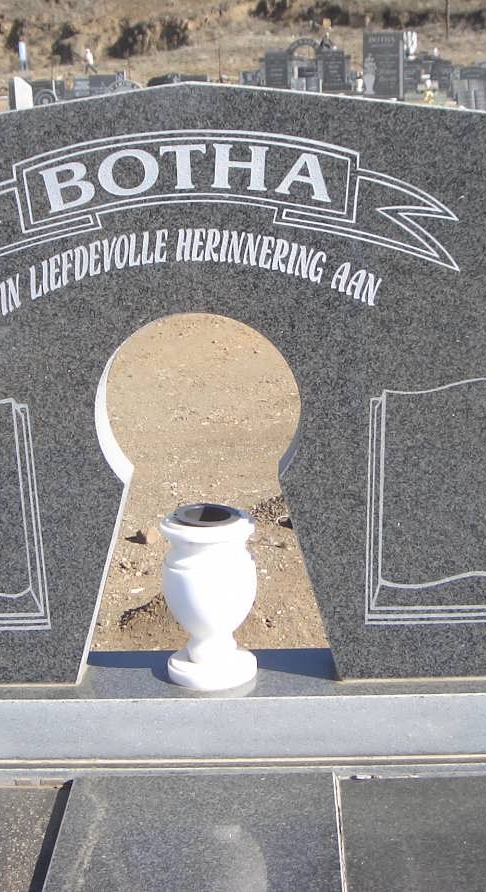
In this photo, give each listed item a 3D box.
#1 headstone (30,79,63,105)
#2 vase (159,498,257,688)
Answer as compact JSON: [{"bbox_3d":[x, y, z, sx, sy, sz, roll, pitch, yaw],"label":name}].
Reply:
[{"bbox_3d":[-4.957,-8.880,34.000,0.790,0.739,0.120,-2,15,0],"label":"headstone"},{"bbox_3d":[-0.046,0.225,2.030,0.142,0.250,0.142,-1,15,1],"label":"vase"}]

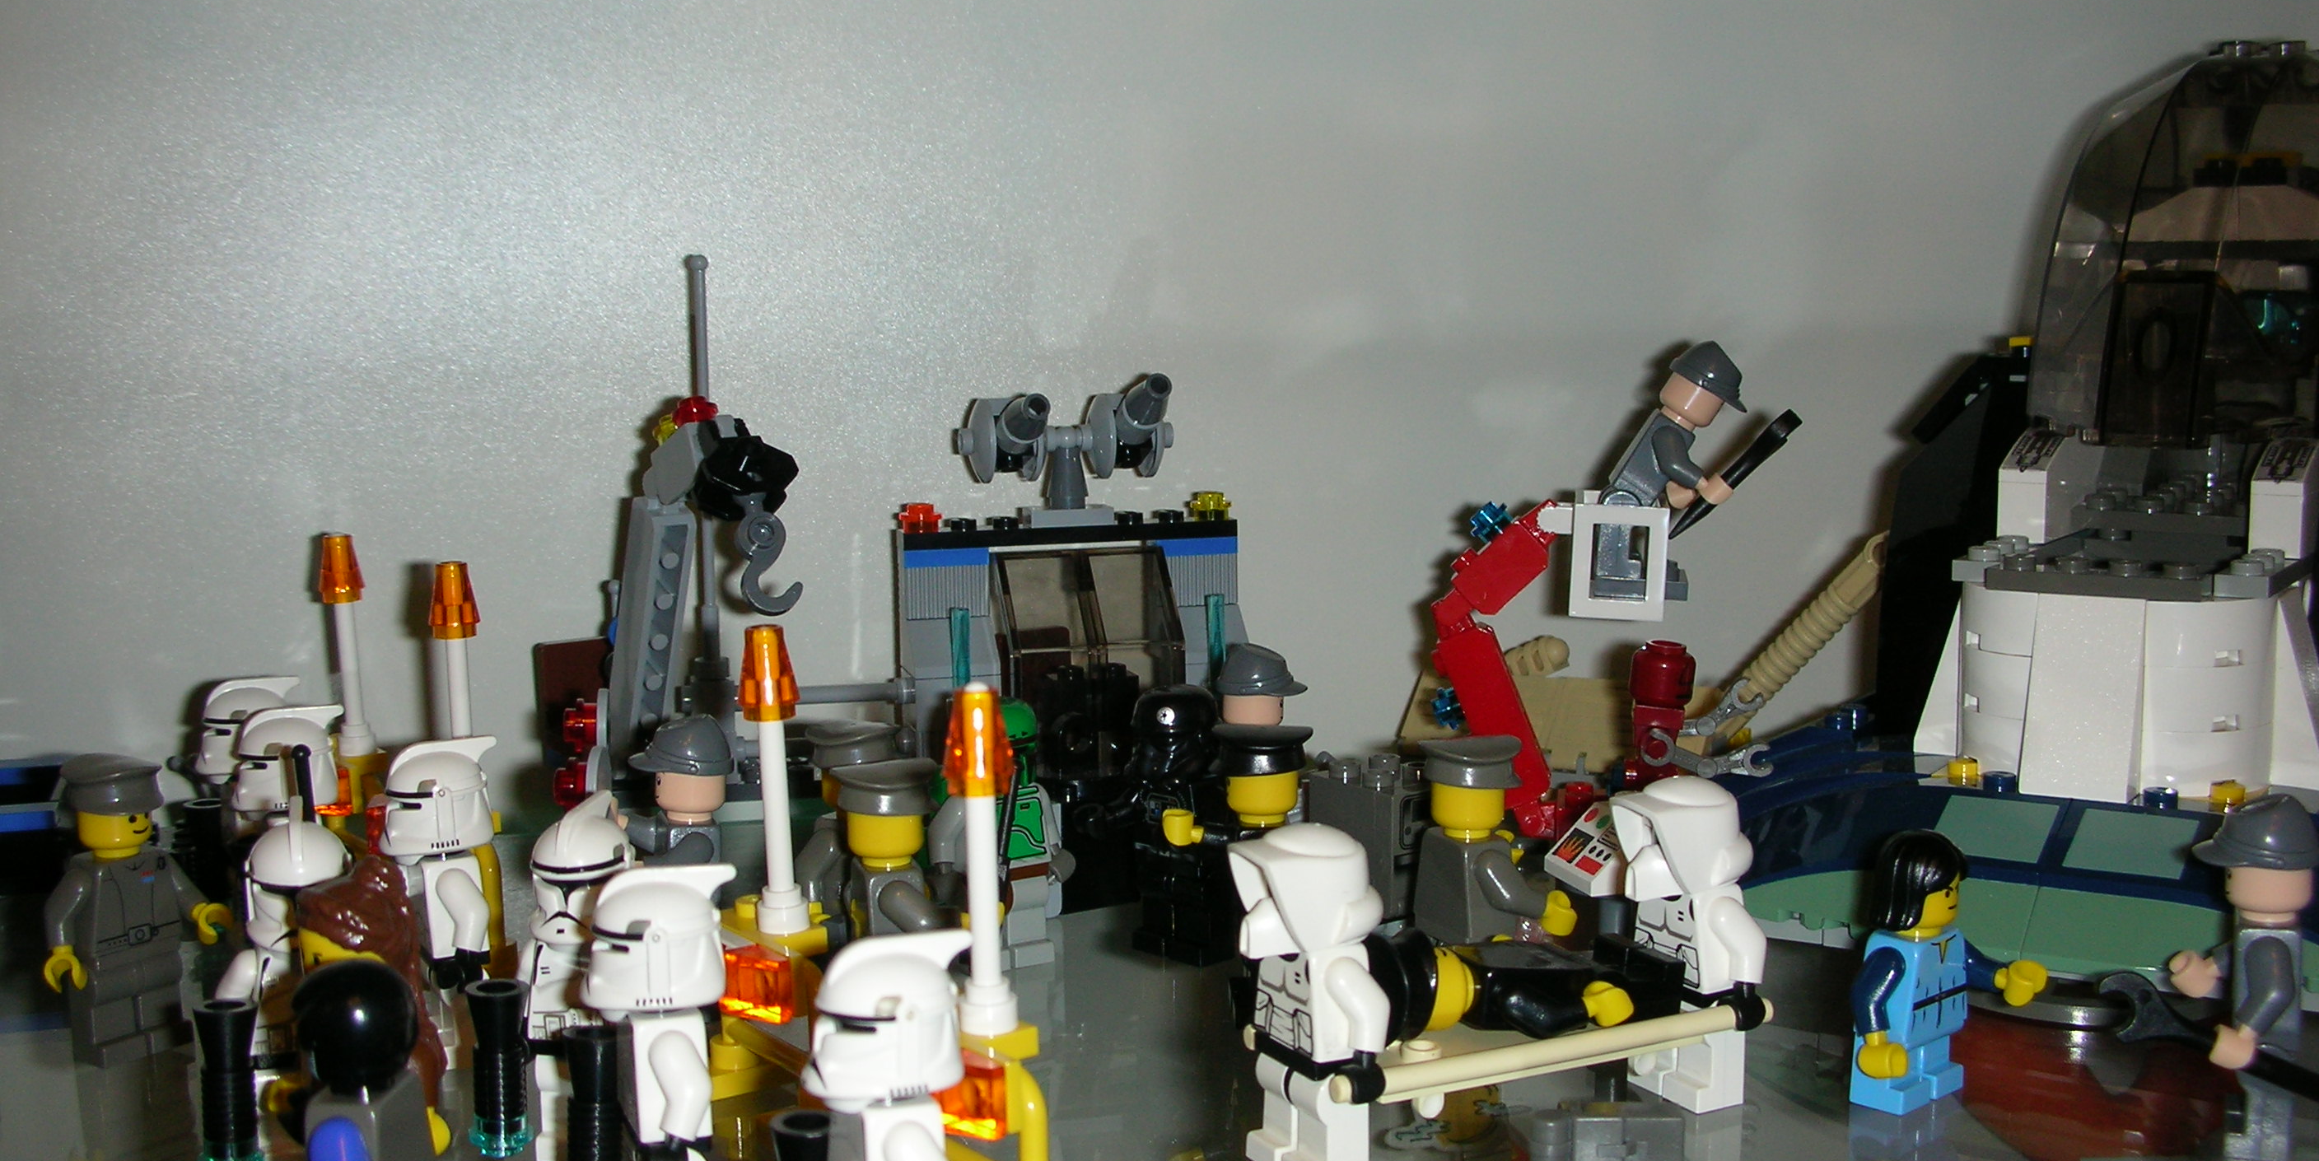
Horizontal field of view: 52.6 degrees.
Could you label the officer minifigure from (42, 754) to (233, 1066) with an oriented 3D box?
[{"bbox_3d":[-0.149,0.047,0.339,0.020,0.044,0.024,3,7,29],"label":"officer minifigure"}]

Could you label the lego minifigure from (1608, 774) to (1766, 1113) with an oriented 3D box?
[{"bbox_3d":[0.070,0.048,0.315,0.019,0.043,0.024,-4,7,-23],"label":"lego minifigure"}]

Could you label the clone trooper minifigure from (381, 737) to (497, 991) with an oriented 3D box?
[{"bbox_3d":[-0.104,0.046,0.343,0.018,0.044,0.024,-4,7,-25],"label":"clone trooper minifigure"}]

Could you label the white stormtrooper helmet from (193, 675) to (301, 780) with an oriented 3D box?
[{"bbox_3d":[-0.155,0.025,0.398,0.018,0.017,0.013,-4,8,-19],"label":"white stormtrooper helmet"}]

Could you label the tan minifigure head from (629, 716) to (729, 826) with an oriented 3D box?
[{"bbox_3d":[-0.073,0.029,0.360,0.016,0.017,0.013,-3,7,-17],"label":"tan minifigure head"}]

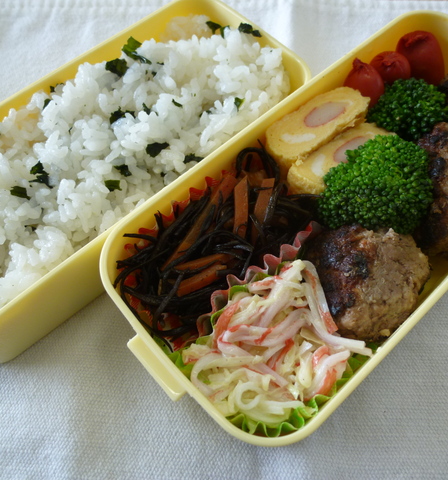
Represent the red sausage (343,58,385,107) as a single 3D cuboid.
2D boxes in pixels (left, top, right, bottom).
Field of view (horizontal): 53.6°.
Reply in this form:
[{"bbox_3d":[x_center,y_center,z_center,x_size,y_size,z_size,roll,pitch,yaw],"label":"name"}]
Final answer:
[{"bbox_3d":[0.067,-0.071,0.208,0.017,0.031,0.017,35,84,41],"label":"red sausage"}]

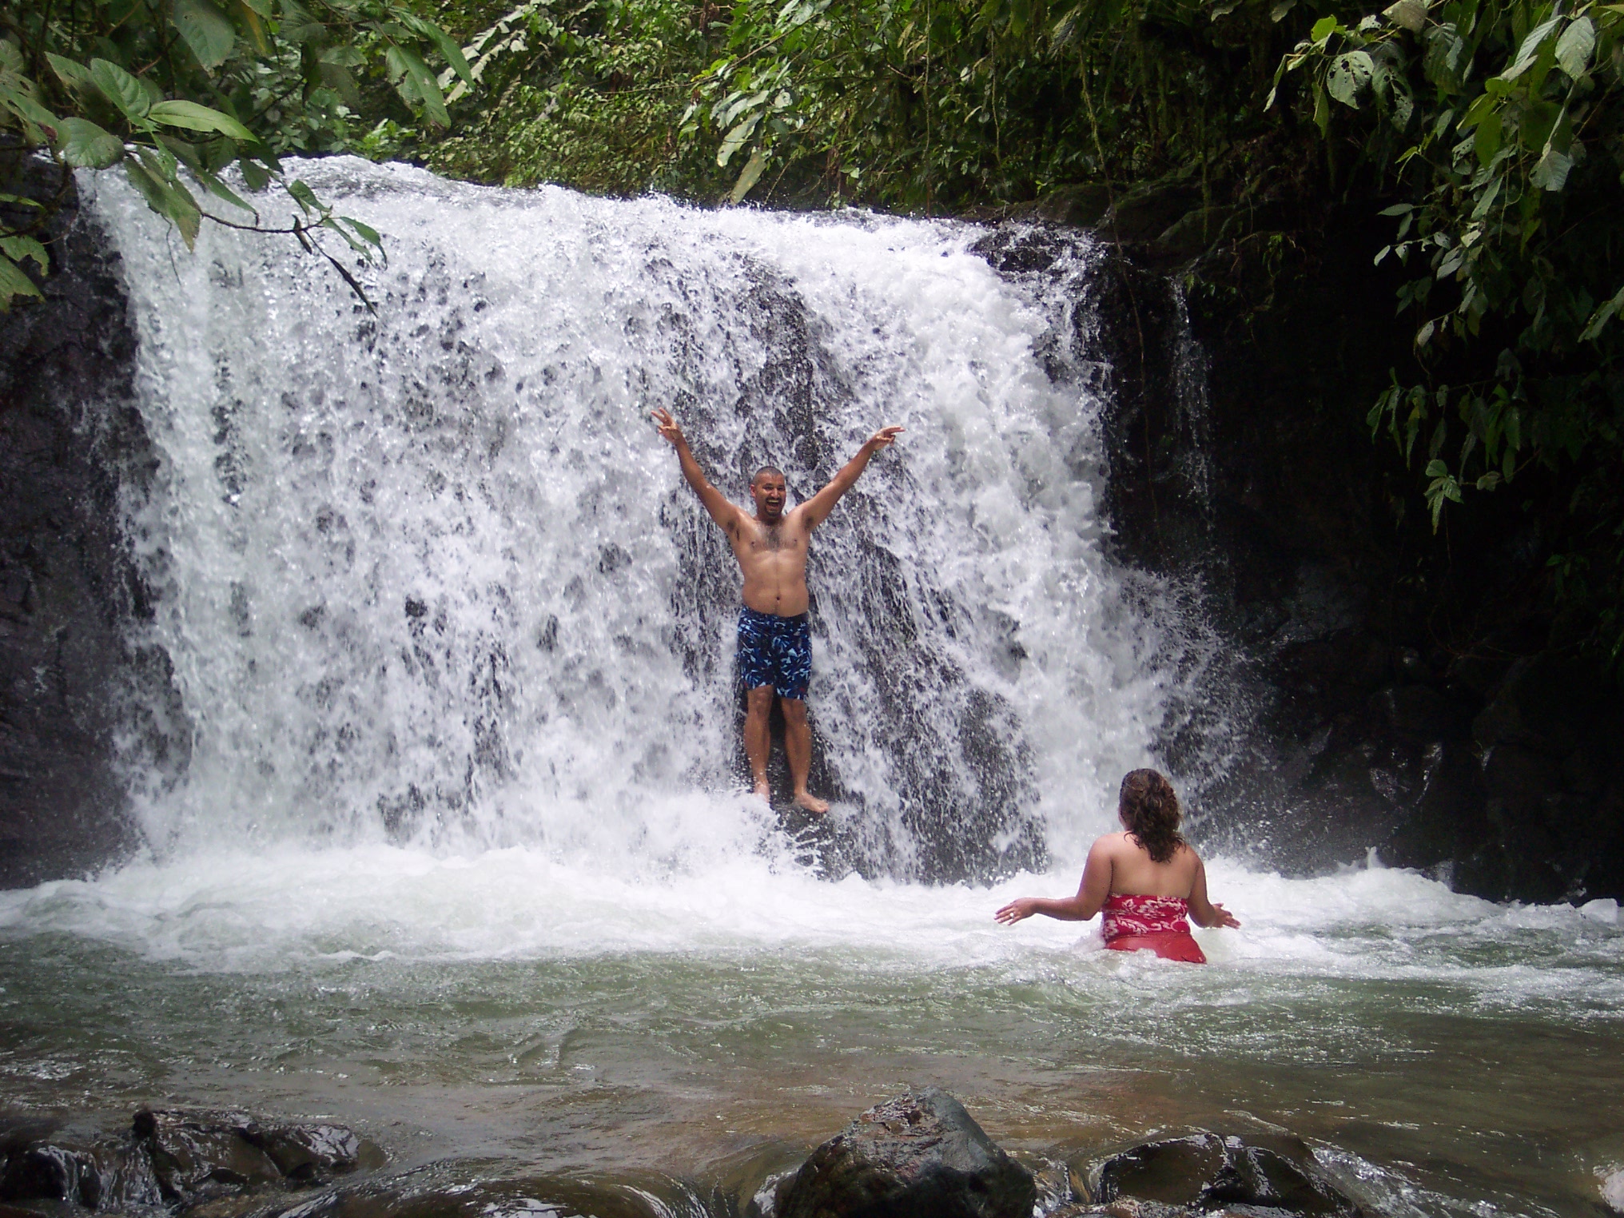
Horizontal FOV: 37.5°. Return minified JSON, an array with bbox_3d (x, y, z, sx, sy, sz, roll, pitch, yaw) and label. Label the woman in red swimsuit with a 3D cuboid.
[{"bbox_3d":[1.230,1.390,8.950,0.920,1.600,0.520,0,0,-18],"label":"woman in red swimsuit"}]

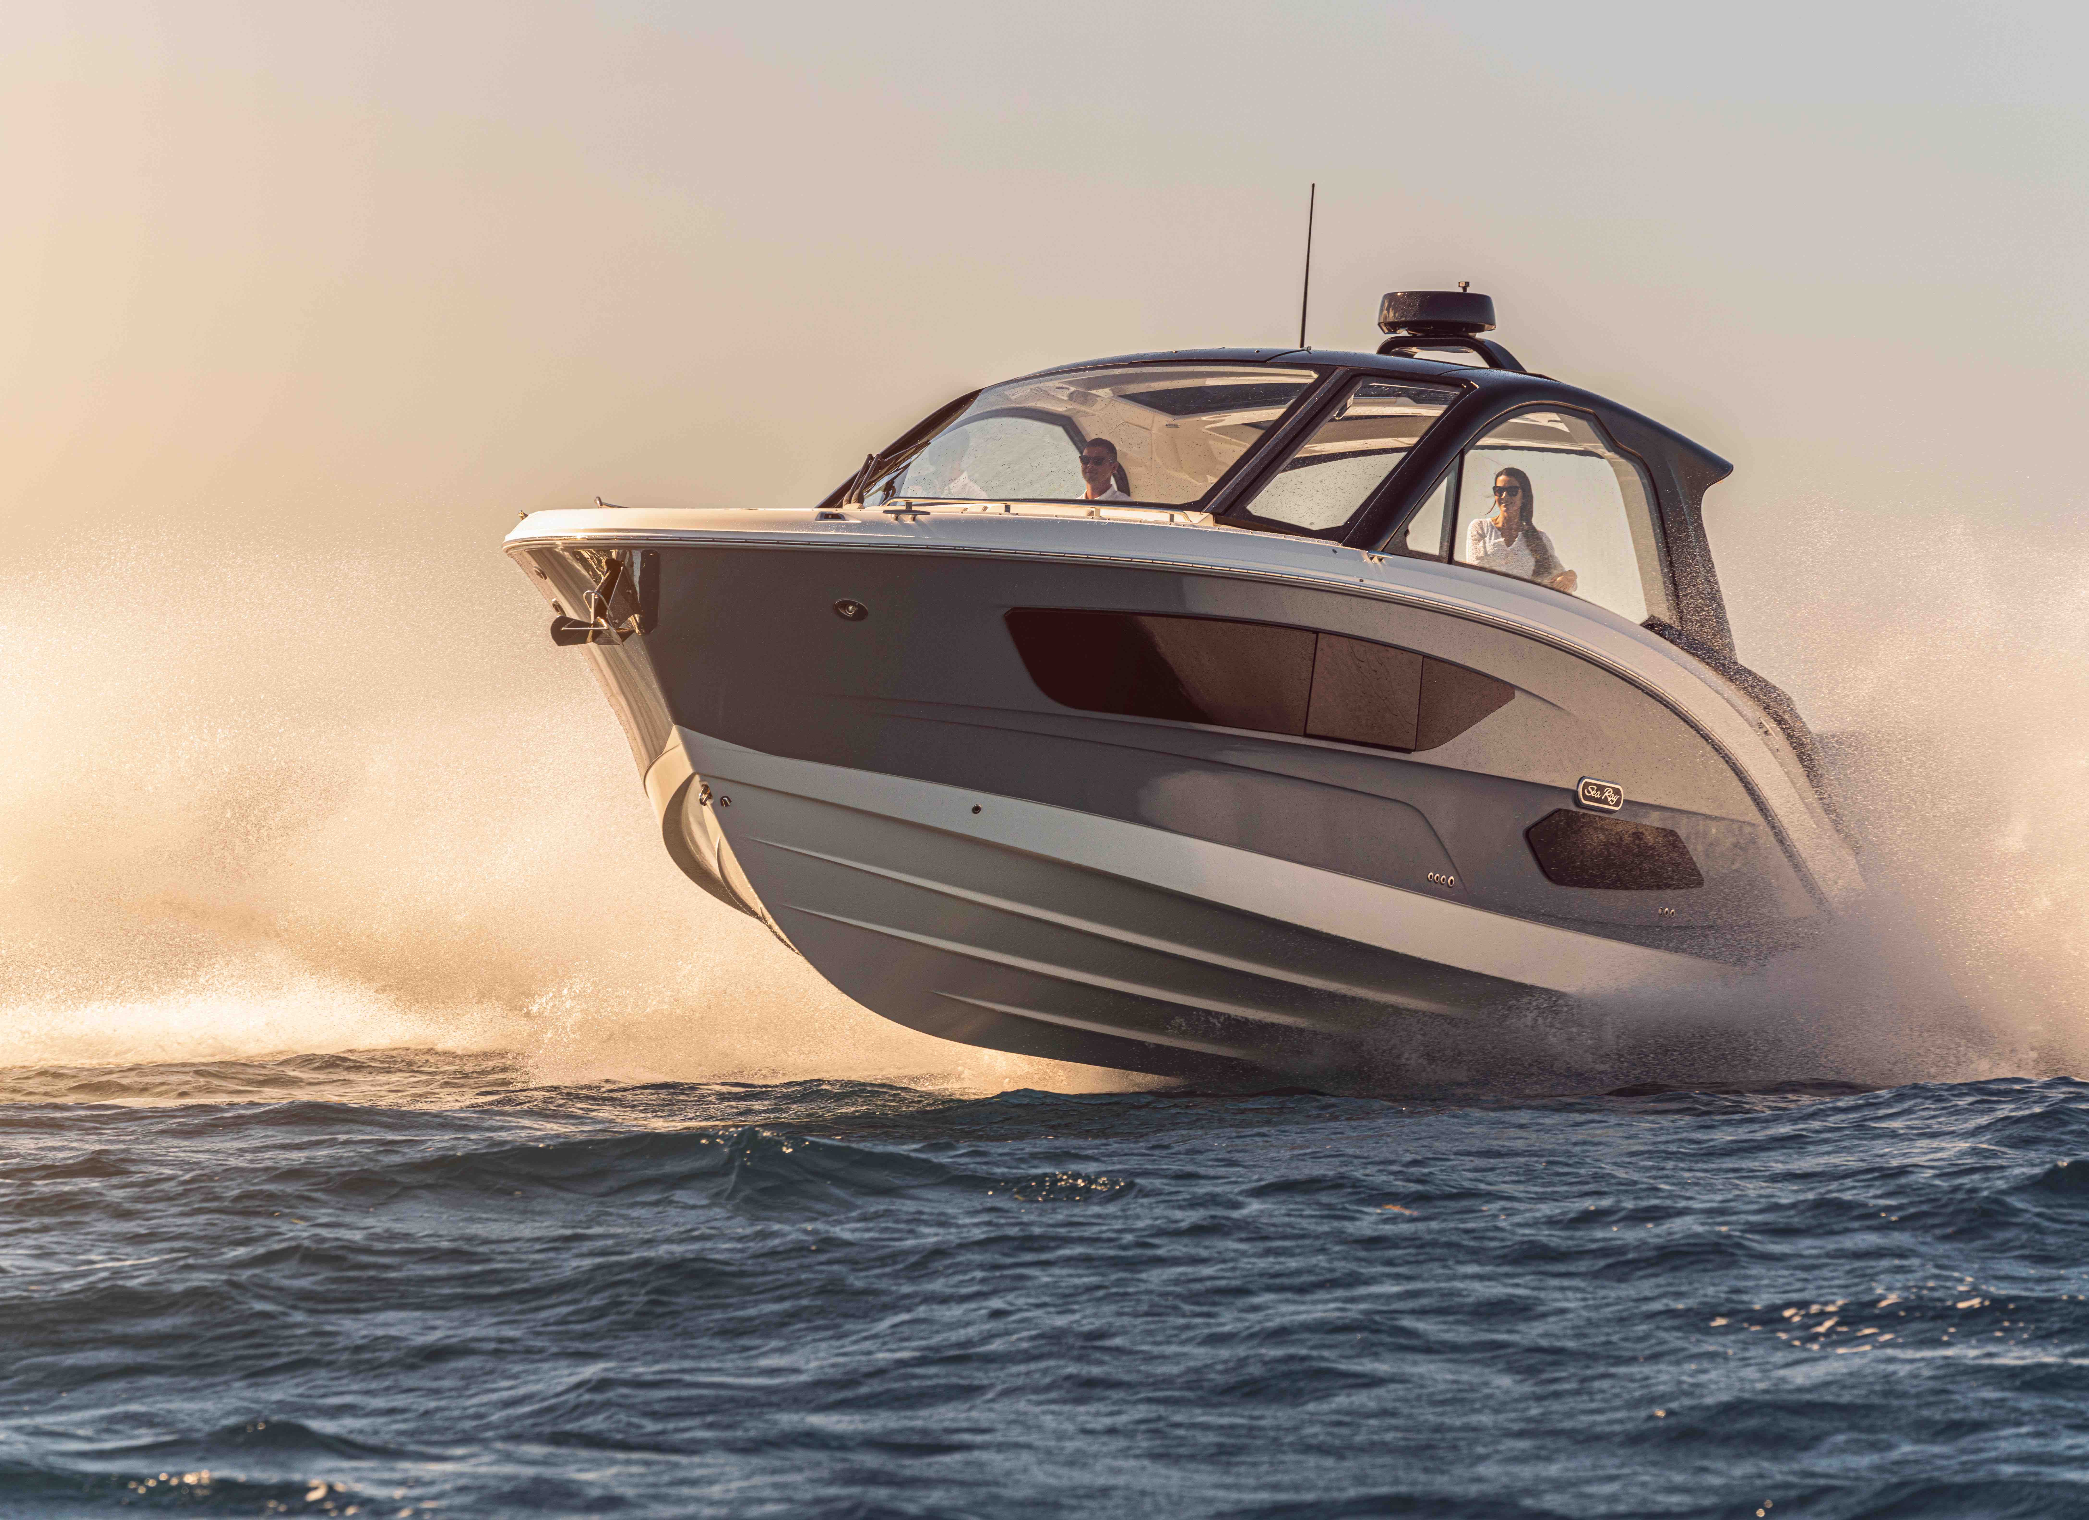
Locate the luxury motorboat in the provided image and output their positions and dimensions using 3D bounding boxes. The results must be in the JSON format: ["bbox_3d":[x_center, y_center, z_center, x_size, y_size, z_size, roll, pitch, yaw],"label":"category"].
[{"bbox_3d":[0.299,-0.648,65.031,3.650,4.450,11.200,0,-5,28],"label":"luxury motorboat"}]

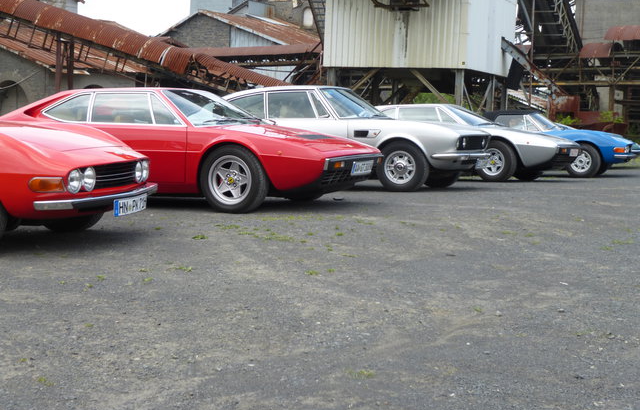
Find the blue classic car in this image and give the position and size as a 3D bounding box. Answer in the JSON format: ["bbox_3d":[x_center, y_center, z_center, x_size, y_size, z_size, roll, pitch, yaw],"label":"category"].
[{"bbox_3d":[3.867,-1.253,18.284,4.110,1.220,1.710,5,6,25],"label":"blue classic car"}]

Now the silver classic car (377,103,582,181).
[{"bbox_3d":[1.991,-1.092,15.858,4.300,1.180,1.710,5,6,28],"label":"silver classic car"}]

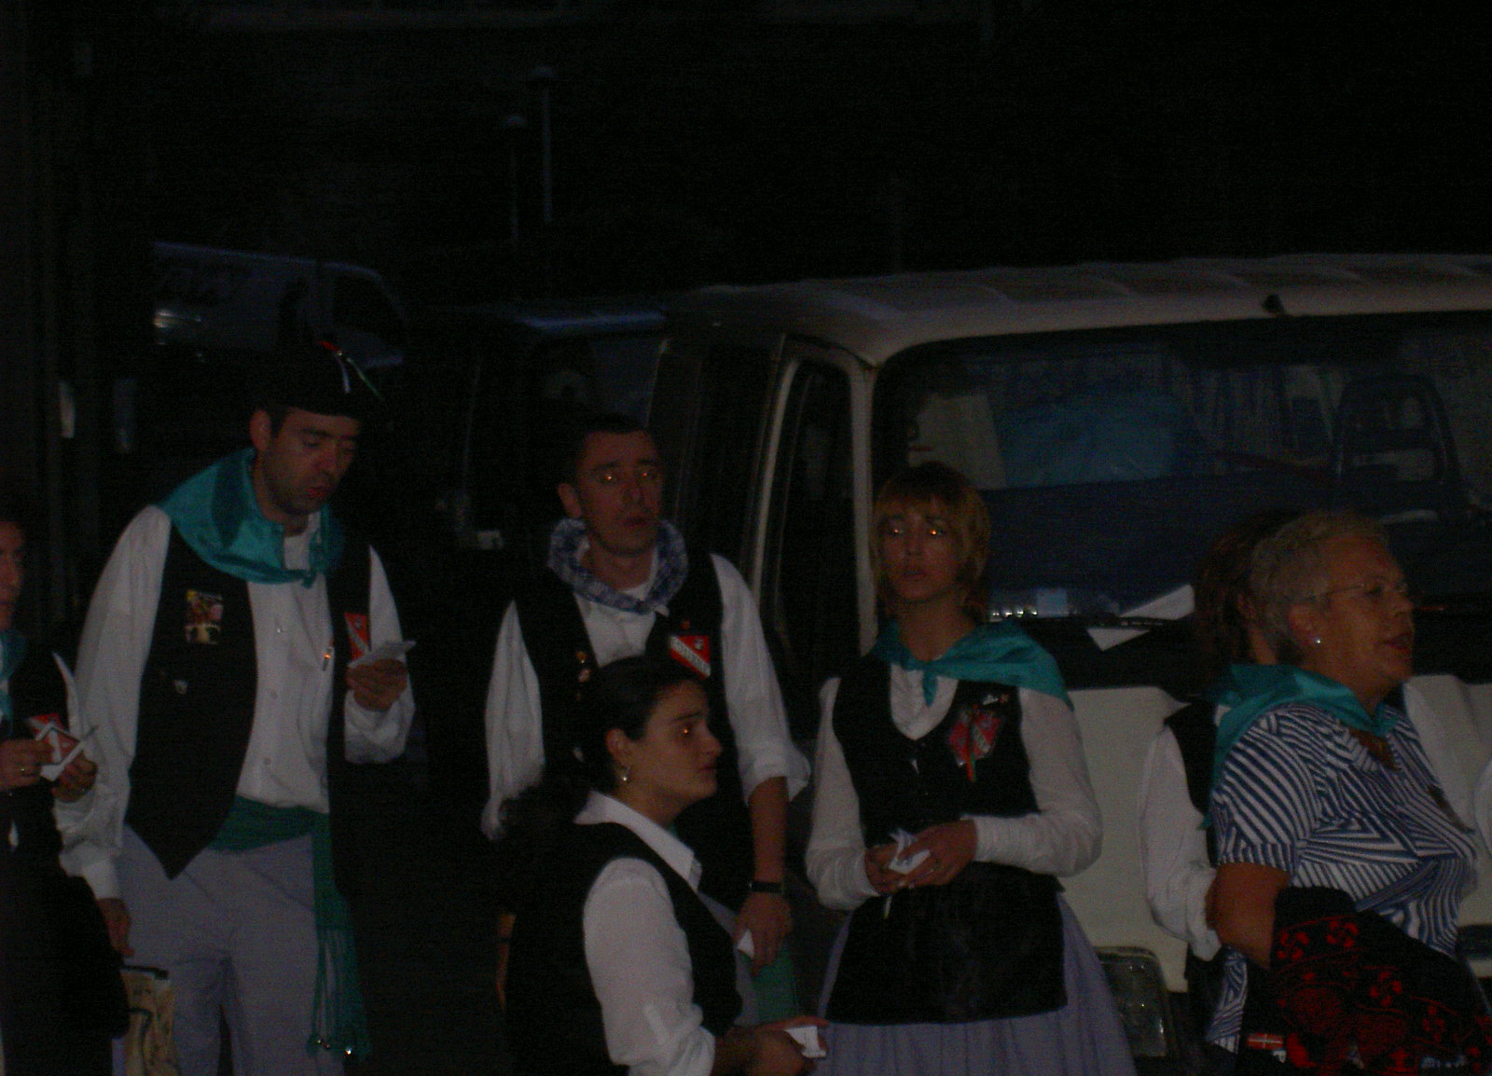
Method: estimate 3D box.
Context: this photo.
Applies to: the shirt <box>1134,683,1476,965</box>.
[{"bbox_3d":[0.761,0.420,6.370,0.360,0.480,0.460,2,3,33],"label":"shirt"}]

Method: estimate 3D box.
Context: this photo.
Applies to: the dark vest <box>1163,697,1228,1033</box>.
[{"bbox_3d":[0.766,0.471,7.200,0.370,0.500,0.260,-1,3,-22],"label":"dark vest"}]

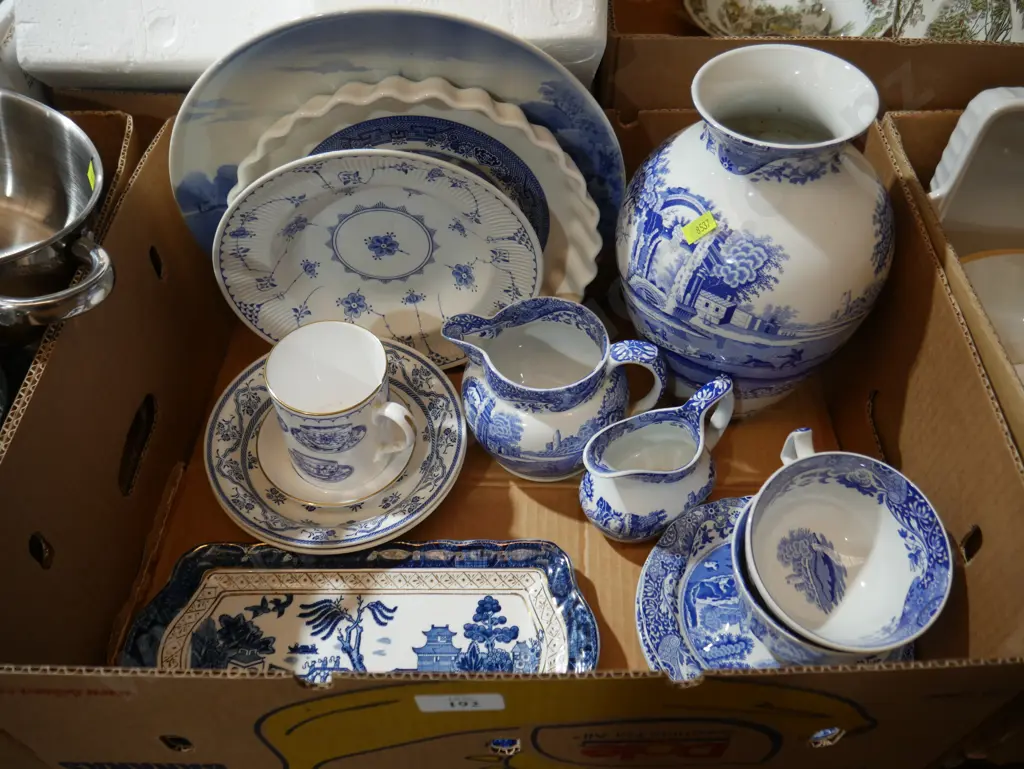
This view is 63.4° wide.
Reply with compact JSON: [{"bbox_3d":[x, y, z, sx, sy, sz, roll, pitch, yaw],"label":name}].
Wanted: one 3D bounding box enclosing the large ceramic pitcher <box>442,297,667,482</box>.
[{"bbox_3d":[0.030,0.007,0.590,0.153,0.119,0.116,4,53,3],"label":"large ceramic pitcher"}]

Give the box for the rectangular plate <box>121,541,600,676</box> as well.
[{"bbox_3d":[-0.093,0.175,0.522,0.298,0.026,0.159,0,53,0],"label":"rectangular plate"}]

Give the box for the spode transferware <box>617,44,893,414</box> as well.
[{"bbox_3d":[0.169,-0.093,0.586,0.187,0.246,0.187,-2,52,2],"label":"spode transferware"}]

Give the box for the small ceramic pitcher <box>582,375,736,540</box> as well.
[{"bbox_3d":[0.099,0.051,0.579,0.122,0.086,0.078,-25,57,-18],"label":"small ceramic pitcher"}]

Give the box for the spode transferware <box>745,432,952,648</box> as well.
[{"bbox_3d":[0.190,0.091,0.498,0.109,0.068,0.132,-13,72,4],"label":"spode transferware"}]

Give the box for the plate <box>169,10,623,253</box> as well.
[{"bbox_3d":[-0.075,-0.130,0.577,0.303,0.303,0.032,0,57,0],"label":"plate"}]

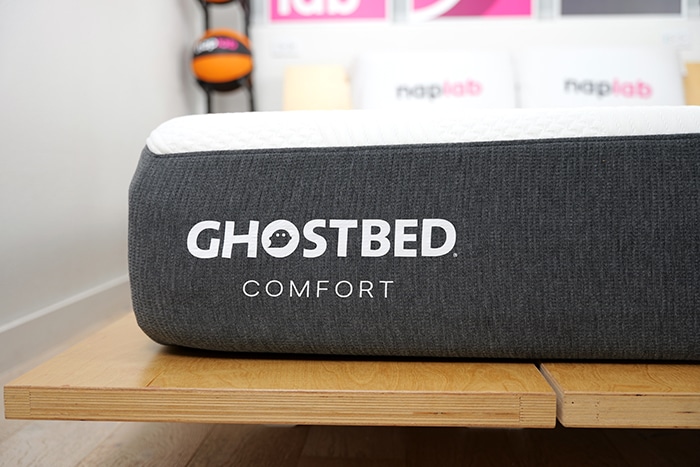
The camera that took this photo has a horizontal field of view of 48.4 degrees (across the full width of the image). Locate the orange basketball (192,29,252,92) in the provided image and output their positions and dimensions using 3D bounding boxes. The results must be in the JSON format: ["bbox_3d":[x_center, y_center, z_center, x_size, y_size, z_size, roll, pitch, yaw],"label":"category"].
[{"bbox_3d":[-0.502,-0.681,3.070,0.240,0.240,0.240,0,10,1],"label":"orange basketball"}]

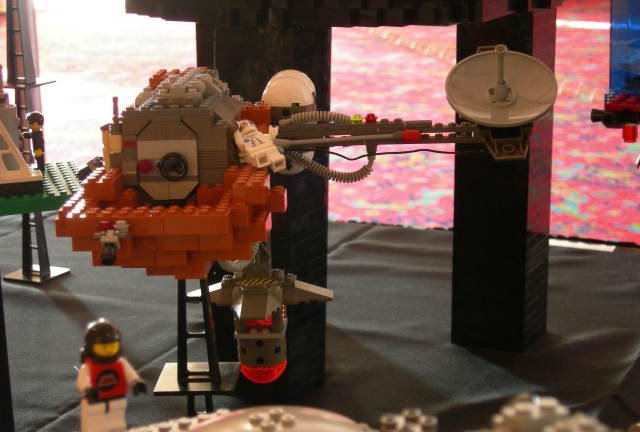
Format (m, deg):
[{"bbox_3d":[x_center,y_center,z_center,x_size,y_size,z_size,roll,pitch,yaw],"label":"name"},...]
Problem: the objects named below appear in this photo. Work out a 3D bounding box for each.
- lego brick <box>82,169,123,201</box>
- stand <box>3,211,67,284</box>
[{"bbox_3d":[-0.114,-0.017,0.727,0.016,0.011,0.032,-1,13,3],"label":"lego brick"},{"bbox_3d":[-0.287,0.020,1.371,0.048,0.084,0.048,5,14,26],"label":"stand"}]

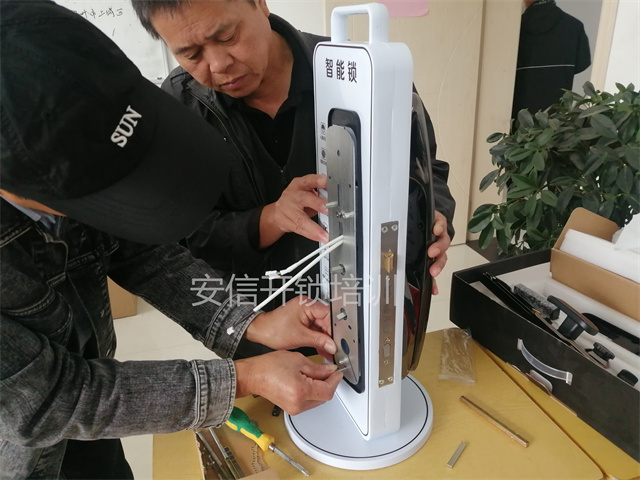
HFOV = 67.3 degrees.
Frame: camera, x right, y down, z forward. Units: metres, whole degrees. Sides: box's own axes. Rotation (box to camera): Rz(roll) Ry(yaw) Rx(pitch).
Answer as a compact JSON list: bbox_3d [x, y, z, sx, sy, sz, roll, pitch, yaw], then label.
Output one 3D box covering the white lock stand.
[{"bbox_3d":[0.051,0.003,0.656,0.236,0.581,0.234,-11,24,-21],"label":"white lock stand"}]

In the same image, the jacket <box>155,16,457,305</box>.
[{"bbox_3d":[-0.053,-0.091,0.957,0.570,0.650,0.430,-2,22,0],"label":"jacket"}]

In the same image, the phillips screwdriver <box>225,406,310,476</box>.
[{"bbox_3d":[-0.086,0.292,0.705,0.187,0.031,0.031,21,32,34],"label":"phillips screwdriver"}]

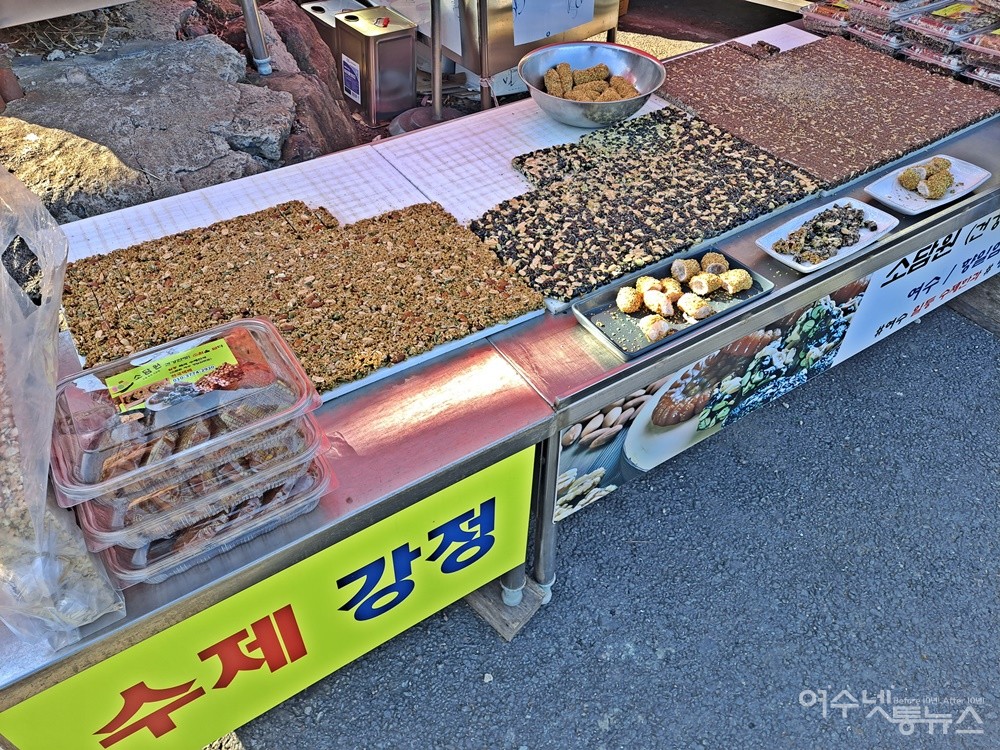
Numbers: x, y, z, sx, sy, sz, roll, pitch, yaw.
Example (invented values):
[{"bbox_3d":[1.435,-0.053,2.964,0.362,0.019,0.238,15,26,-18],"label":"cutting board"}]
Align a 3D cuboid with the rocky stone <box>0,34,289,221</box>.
[{"bbox_3d":[-1.059,-0.638,2.103,0.806,0.446,0.792,-24,50,-23],"label":"rocky stone"}]

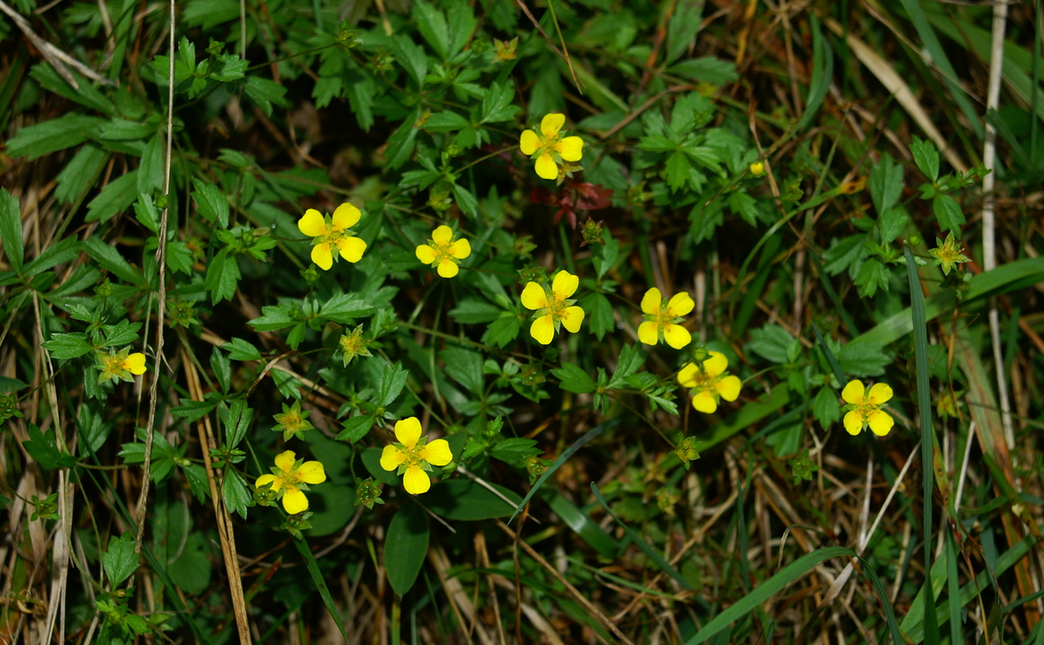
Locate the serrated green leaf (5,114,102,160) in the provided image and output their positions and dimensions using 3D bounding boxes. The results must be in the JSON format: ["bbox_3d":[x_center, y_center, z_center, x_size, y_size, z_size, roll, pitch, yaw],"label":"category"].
[{"bbox_3d":[-0.078,-0.031,0.580,0.016,0.003,0.006,-15,67,-6],"label":"serrated green leaf"}]

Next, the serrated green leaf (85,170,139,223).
[{"bbox_3d":[-0.068,-0.021,0.575,0.011,0.003,0.005,-39,72,-15],"label":"serrated green leaf"}]

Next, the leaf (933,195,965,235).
[{"bbox_3d":[0.063,-0.016,0.515,0.004,0.002,0.007,-25,69,-14],"label":"leaf"}]

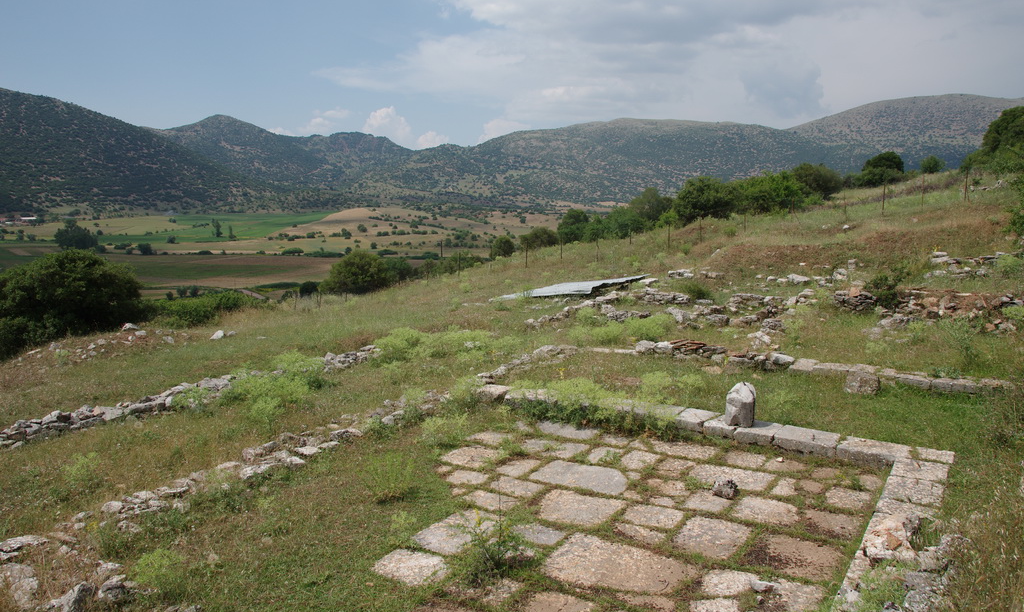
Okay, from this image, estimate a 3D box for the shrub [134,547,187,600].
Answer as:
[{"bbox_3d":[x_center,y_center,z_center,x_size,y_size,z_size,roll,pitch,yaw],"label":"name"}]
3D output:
[{"bbox_3d":[-2.643,2.017,5.350,0.395,0.331,0.355,-5,10,-28],"label":"shrub"}]

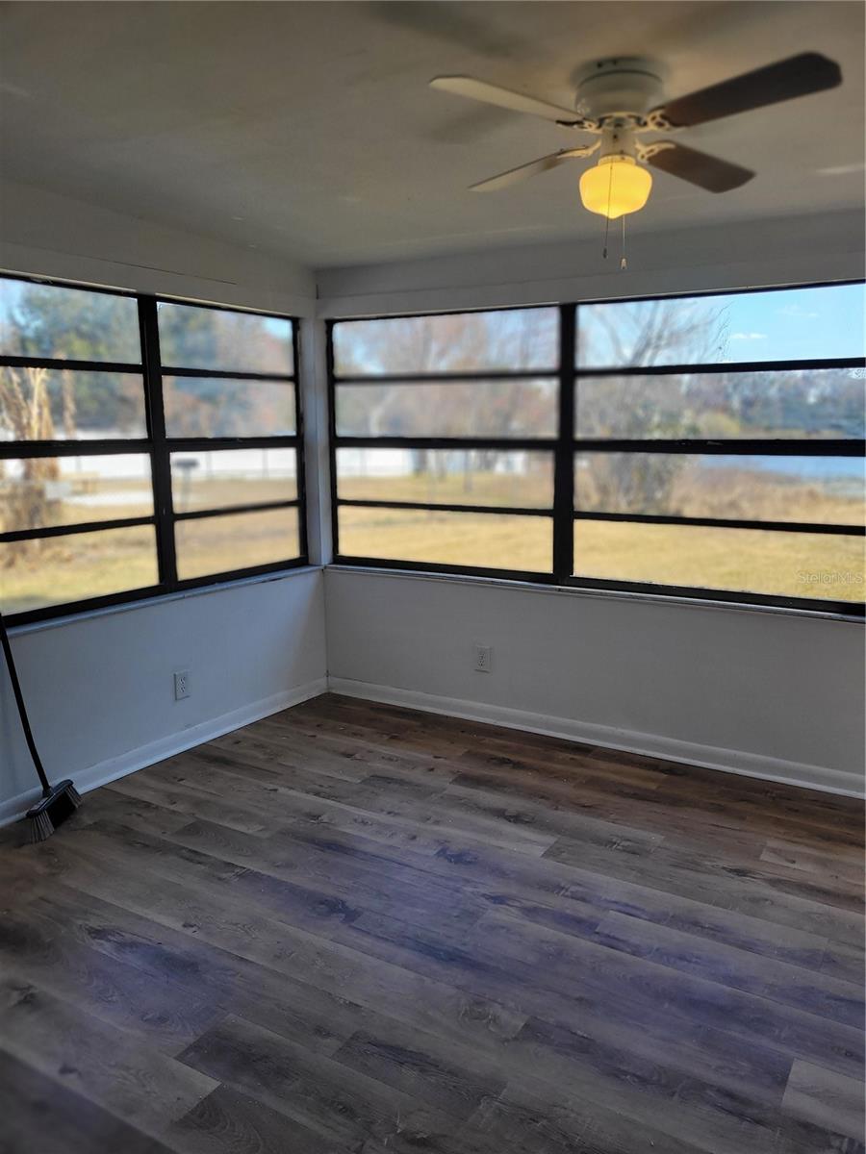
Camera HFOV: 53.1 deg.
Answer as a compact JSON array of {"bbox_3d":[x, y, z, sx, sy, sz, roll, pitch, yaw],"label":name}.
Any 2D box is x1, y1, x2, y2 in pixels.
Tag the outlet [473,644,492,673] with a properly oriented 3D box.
[{"bbox_3d":[0.246,0.404,4.256,0.080,0.122,0.010,6,12,32],"label":"outlet"}]

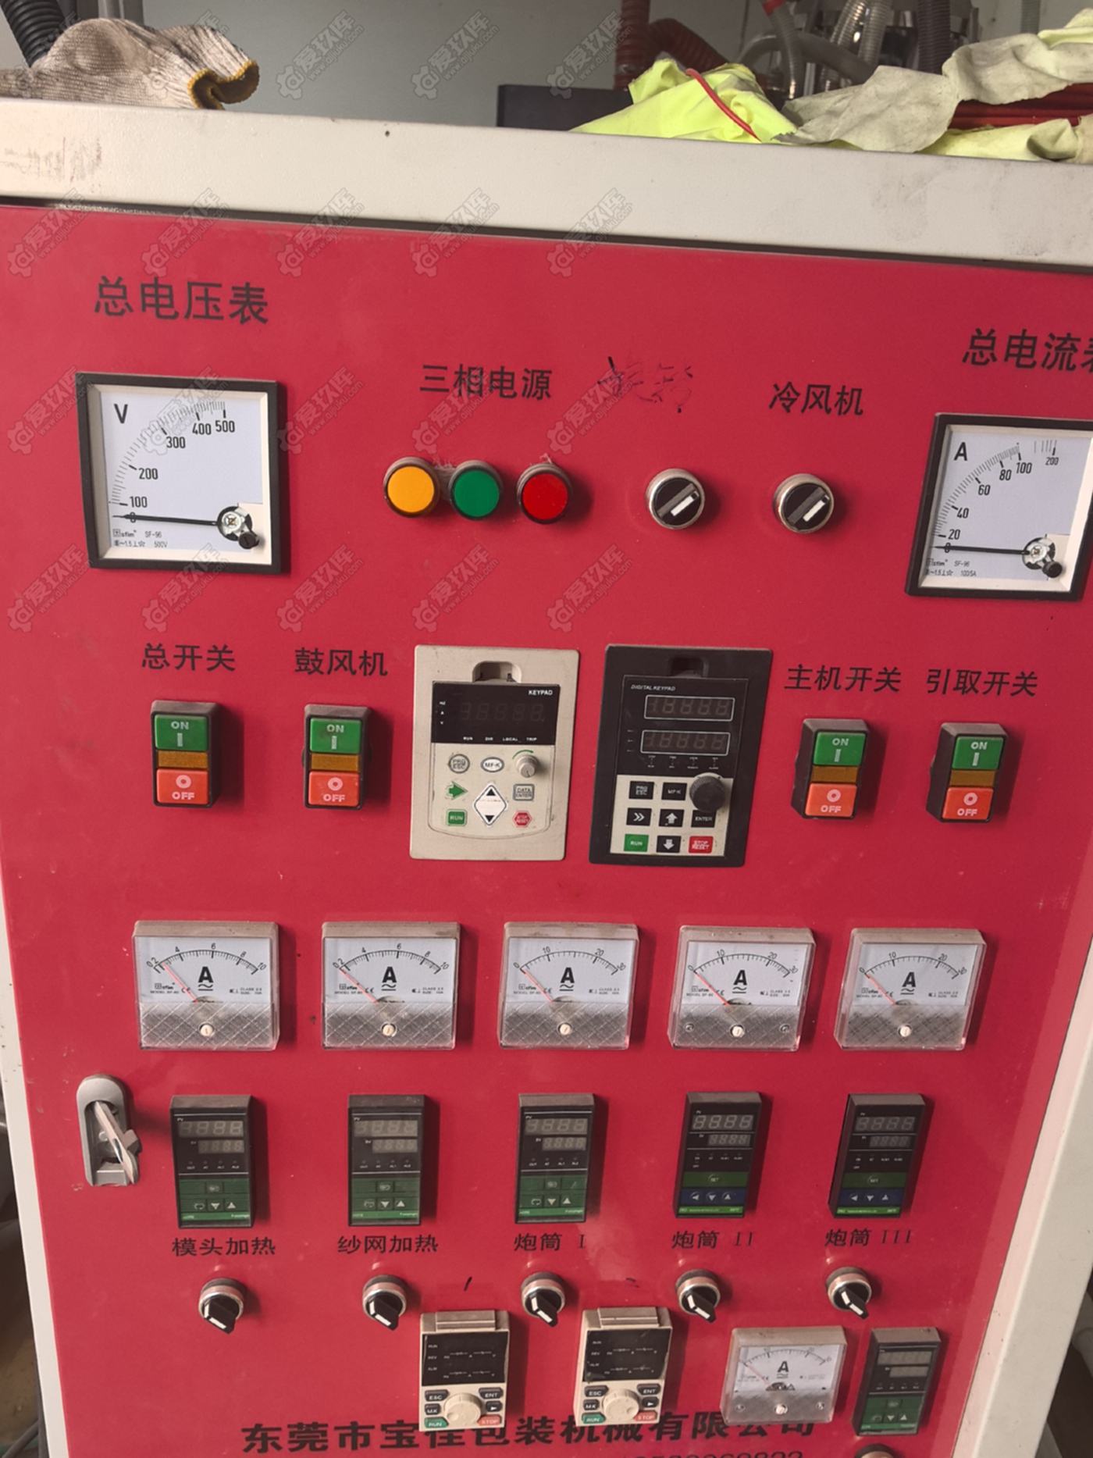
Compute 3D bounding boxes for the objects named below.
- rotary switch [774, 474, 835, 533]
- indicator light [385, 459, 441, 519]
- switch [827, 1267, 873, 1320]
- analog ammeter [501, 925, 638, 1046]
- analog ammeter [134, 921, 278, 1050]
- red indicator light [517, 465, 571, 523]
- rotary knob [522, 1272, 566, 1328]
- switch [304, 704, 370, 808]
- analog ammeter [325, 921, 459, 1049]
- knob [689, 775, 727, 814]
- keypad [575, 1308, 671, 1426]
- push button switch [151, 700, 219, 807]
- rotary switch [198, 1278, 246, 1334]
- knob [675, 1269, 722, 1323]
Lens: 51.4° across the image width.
[{"bbox_3d":[0.138,-0.118,0.603,0.030,0.030,0.023,2,20,-5],"label":"rotary switch"},{"bbox_3d":[-0.069,-0.125,0.587,0.029,0.029,0.017,2,20,-5],"label":"indicator light"},{"bbox_3d":[0.218,0.403,0.808,0.030,0.030,0.024,2,21,-5],"label":"switch"},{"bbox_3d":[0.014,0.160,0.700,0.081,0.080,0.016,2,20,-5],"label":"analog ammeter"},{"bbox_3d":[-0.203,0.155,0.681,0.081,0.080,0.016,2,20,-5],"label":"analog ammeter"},{"bbox_3d":[0.000,-0.122,0.595,0.029,0.029,0.014,2,21,-5],"label":"red indicator light"},{"bbox_3d":[-0.002,0.394,0.781,0.029,0.029,0.024,2,20,-5],"label":"rotary knob"},{"bbox_3d":[-0.117,0.016,0.635,0.031,0.055,0.021,2,21,-5],"label":"switch"},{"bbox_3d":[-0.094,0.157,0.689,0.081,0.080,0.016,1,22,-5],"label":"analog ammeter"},{"bbox_3d":[0.094,0.038,0.660,0.019,0.019,0.011,2,20,-5],"label":"knob"},{"bbox_3d":[0.055,0.464,0.821,0.061,0.097,0.019,1,22,-5],"label":"keypad"},{"bbox_3d":[-0.199,0.014,0.628,0.031,0.055,0.021,2,21,-5],"label":"push button switch"},{"bbox_3d":[-0.220,0.393,0.770,0.030,0.030,0.024,2,21,-5],"label":"rotary switch"},{"bbox_3d":[0.107,0.397,0.791,0.029,0.029,0.024,2,20,-5],"label":"knob"}]

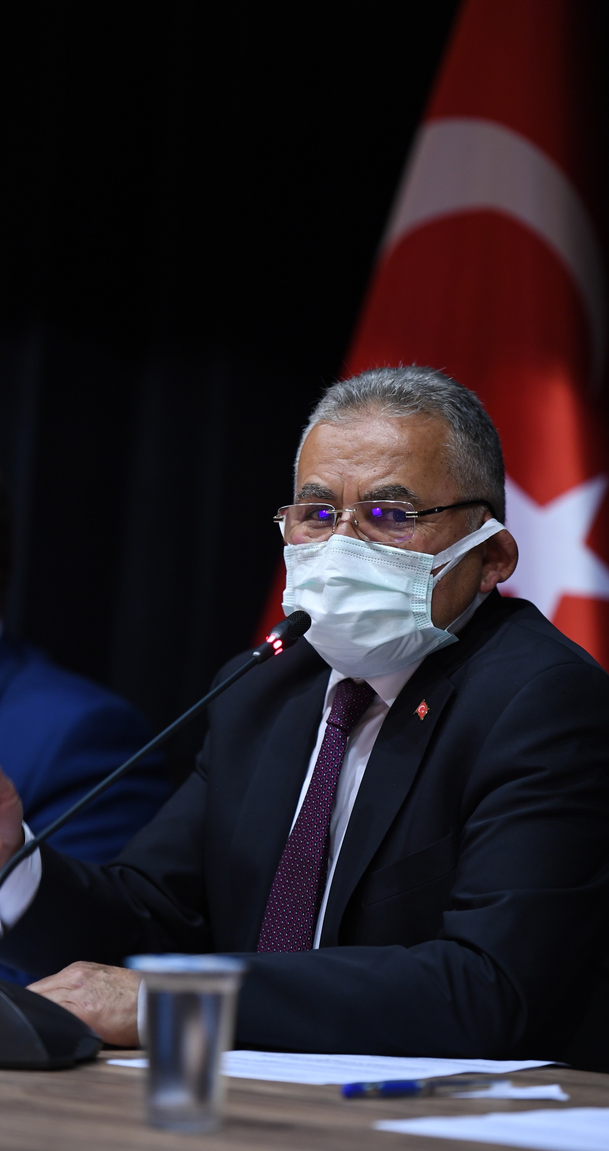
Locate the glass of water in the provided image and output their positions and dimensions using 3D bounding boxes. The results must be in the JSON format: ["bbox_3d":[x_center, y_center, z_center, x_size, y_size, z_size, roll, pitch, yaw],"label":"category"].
[{"bbox_3d":[-0.078,0.306,3.020,0.075,0.107,0.075,0,1,0],"label":"glass of water"}]

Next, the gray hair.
[{"bbox_3d":[0.078,-0.095,3.710,0.165,0.155,0.190,1,6,31],"label":"gray hair"}]

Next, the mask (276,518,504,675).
[{"bbox_3d":[0.054,0.018,3.660,0.150,0.125,0.120,1,6,31],"label":"mask"}]

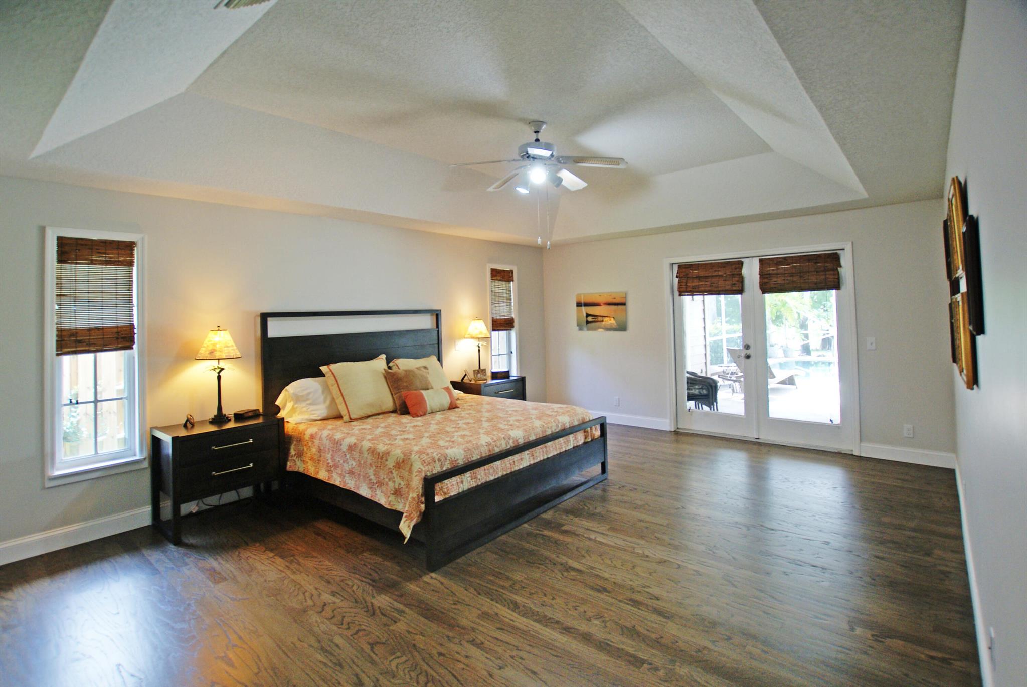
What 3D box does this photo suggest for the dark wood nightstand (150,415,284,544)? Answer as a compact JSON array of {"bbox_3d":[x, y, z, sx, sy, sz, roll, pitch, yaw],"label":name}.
[{"bbox_3d":[-2.346,1.011,3.424,0.490,0.750,0.740,0,2,42],"label":"dark wood nightstand"}]

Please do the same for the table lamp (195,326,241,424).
[{"bbox_3d":[-2.387,0.237,3.480,0.325,0.780,0.325,0,2,42],"label":"table lamp"}]

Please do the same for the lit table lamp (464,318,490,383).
[{"bbox_3d":[-0.438,0.050,5.450,0.320,0.780,0.320,-2,1,0],"label":"lit table lamp"}]

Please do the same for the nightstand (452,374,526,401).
[{"bbox_3d":[-0.301,0.827,5.380,0.490,0.750,0.750,0,2,42],"label":"nightstand"}]

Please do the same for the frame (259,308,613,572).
[{"bbox_3d":[-0.695,0.490,3.957,2.180,1.620,2.050,0,2,42],"label":"frame"}]

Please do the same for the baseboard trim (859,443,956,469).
[{"bbox_3d":[3.870,1.110,4.230,0.700,0.143,0.025,-1,2,38],"label":"baseboard trim"}]

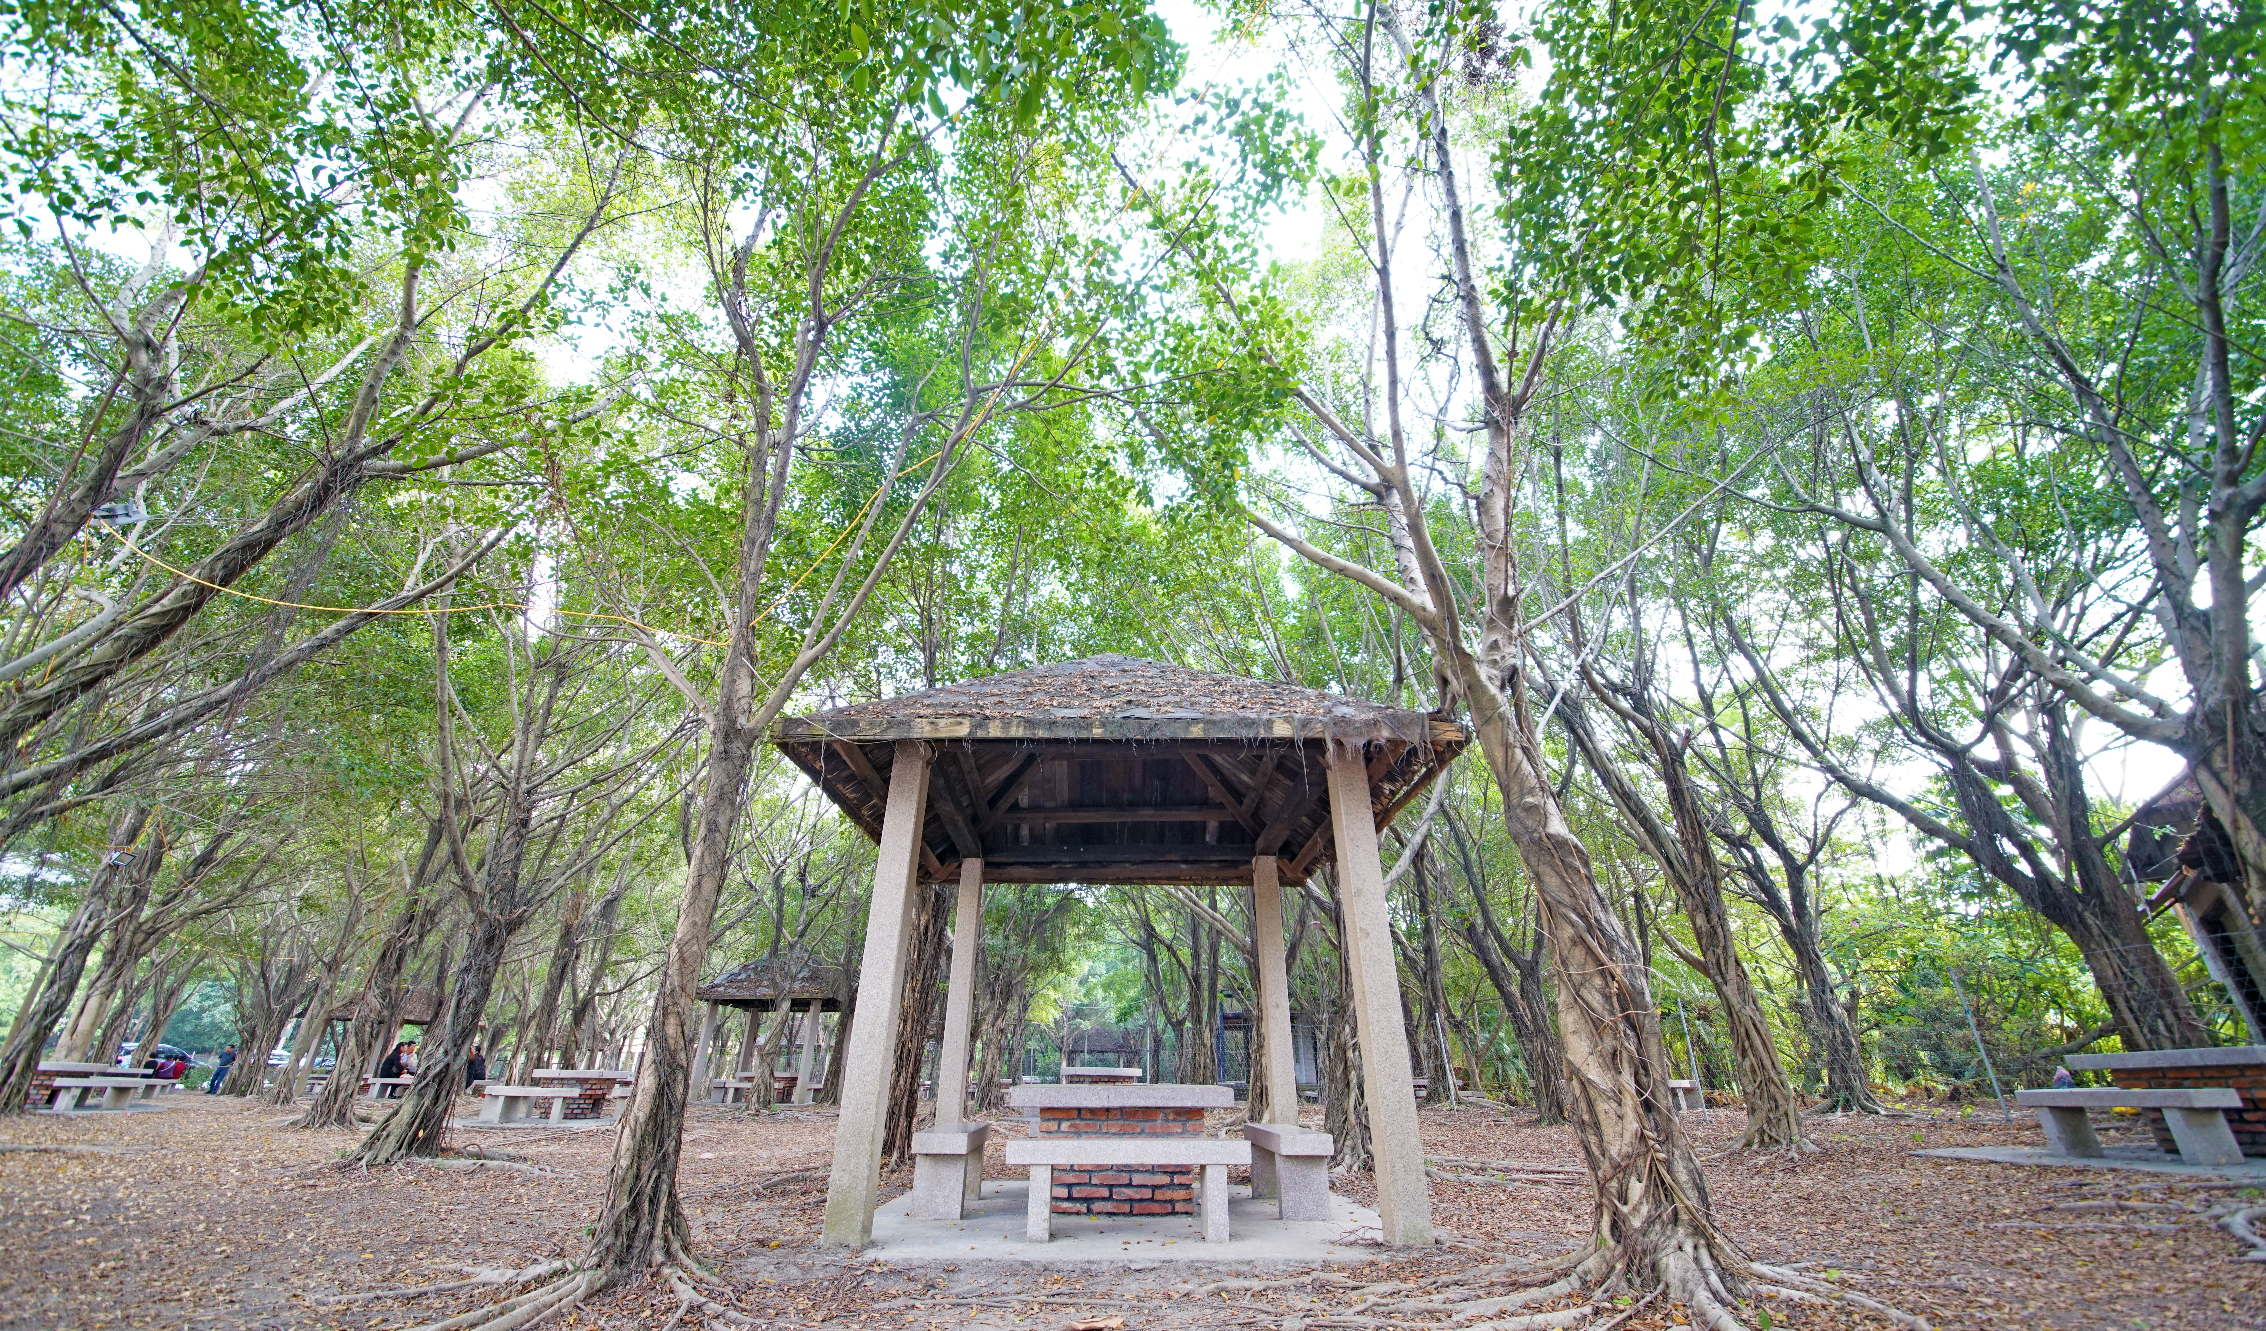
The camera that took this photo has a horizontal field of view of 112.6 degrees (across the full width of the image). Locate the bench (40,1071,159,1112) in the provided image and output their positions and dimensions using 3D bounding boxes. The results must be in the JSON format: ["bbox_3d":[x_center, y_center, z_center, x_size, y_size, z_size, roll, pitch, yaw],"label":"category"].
[{"bbox_3d":[-16.543,6.862,12.100,0.320,0.440,1.300,1,-28,-2],"label":"bench"}]

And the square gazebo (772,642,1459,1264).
[{"bbox_3d":[-0.099,1.685,5.693,3.835,3.973,3.835,1,-28,-2],"label":"square gazebo"}]

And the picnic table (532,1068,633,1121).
[{"bbox_3d":[-8.800,6.950,12.200,1.290,0.690,1.270,1,-28,-2],"label":"picnic table"}]

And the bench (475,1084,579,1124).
[{"bbox_3d":[-8.880,6.550,11.250,1.270,0.440,0.310,1,-28,-2],"label":"bench"}]

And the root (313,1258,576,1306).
[{"bbox_3d":[-2.774,2.483,3.040,0.200,0.080,0.850,-23,-35,36],"label":"root"}]

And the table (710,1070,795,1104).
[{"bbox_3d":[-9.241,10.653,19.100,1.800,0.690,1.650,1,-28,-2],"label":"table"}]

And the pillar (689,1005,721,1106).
[{"bbox_3d":[-10.411,9.422,18.400,0.190,2.350,0.190,1,-28,-2],"label":"pillar"}]

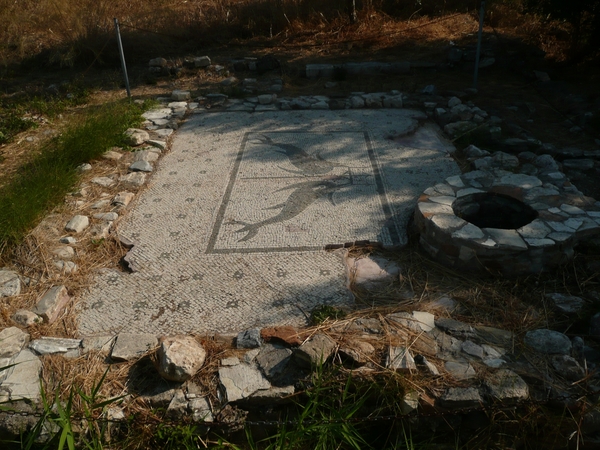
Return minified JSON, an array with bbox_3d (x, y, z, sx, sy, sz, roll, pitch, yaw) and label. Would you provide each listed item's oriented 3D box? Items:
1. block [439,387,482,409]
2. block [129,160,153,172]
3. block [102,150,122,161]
[{"bbox_3d":[0.623,0.670,1.887,0.151,0.064,0.087,1,30,0],"label":"block"},{"bbox_3d":[-1.250,-0.460,3.811,0.170,0.060,0.133,-1,31,2],"label":"block"},{"bbox_3d":[-1.579,-0.585,4.094,0.155,0.055,0.115,4,31,11],"label":"block"}]

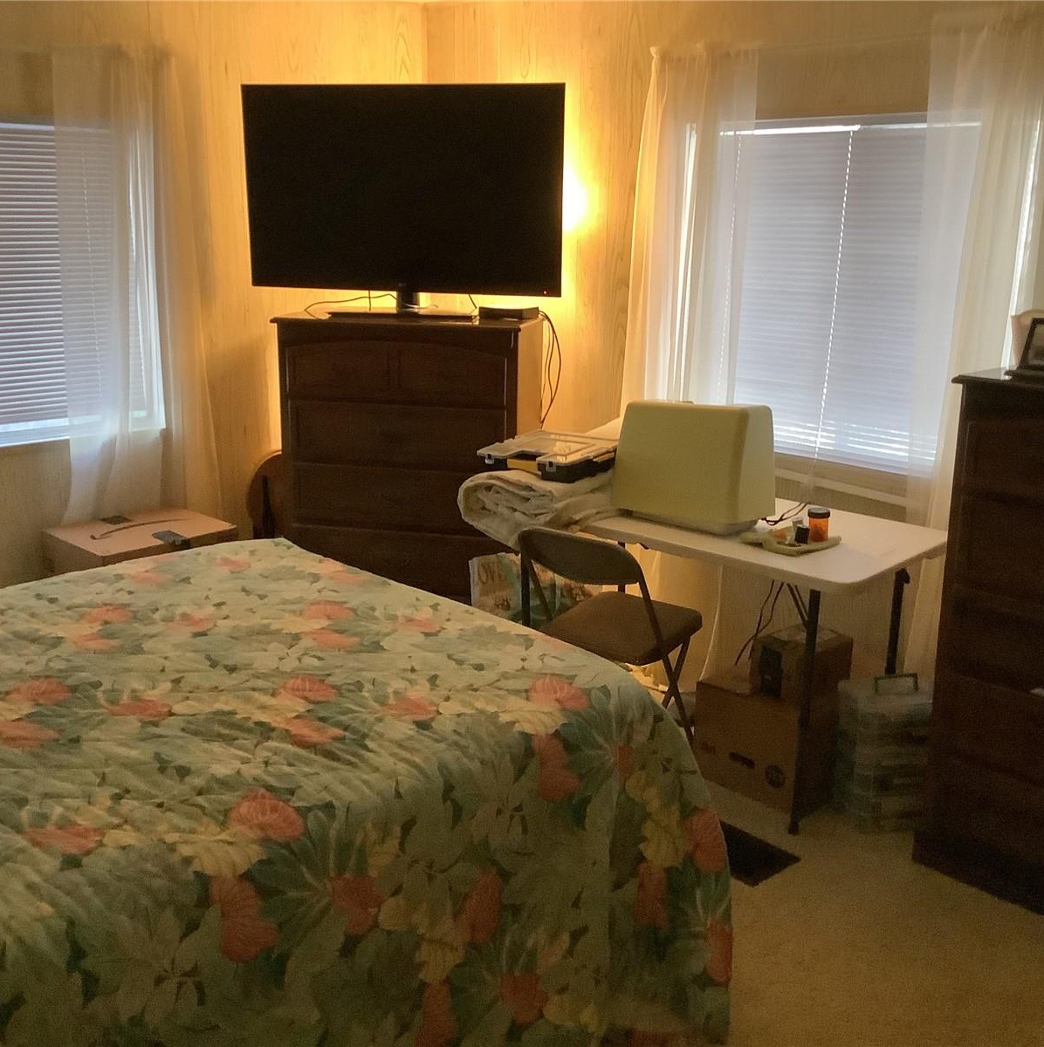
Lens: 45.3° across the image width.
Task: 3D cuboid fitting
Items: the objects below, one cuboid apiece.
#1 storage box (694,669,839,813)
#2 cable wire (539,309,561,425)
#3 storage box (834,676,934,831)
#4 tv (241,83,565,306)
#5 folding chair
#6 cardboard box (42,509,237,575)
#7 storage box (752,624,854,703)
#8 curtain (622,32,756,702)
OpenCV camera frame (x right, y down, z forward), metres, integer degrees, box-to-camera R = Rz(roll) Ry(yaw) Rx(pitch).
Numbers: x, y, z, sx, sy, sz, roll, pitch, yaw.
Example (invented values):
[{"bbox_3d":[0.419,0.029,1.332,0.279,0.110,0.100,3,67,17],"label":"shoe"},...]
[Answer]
[{"bbox_3d":[0.736,0.627,3.735,0.340,0.305,0.290,13,19,40],"label":"storage box"},{"bbox_3d":[0.104,-0.574,4.583,0.100,0.440,0.090,3,15,9],"label":"cable wire"},{"bbox_3d":[1.074,0.639,3.577,0.310,0.370,0.240,0,14,-5],"label":"storage box"},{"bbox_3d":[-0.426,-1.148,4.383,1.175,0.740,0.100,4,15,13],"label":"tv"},{"bbox_3d":[0.274,0.362,3.814,0.460,0.760,0.500,10,17,32],"label":"folding chair"},{"bbox_3d":[-1.425,0.228,4.751,0.420,0.420,0.570,14,19,42],"label":"cardboard box"},{"bbox_3d":[0.820,0.409,3.655,0.185,0.158,0.220,14,19,41],"label":"storage box"},{"bbox_3d":[0.571,-0.566,4.442,0.130,2.150,0.560,-11,19,-39],"label":"curtain"}]

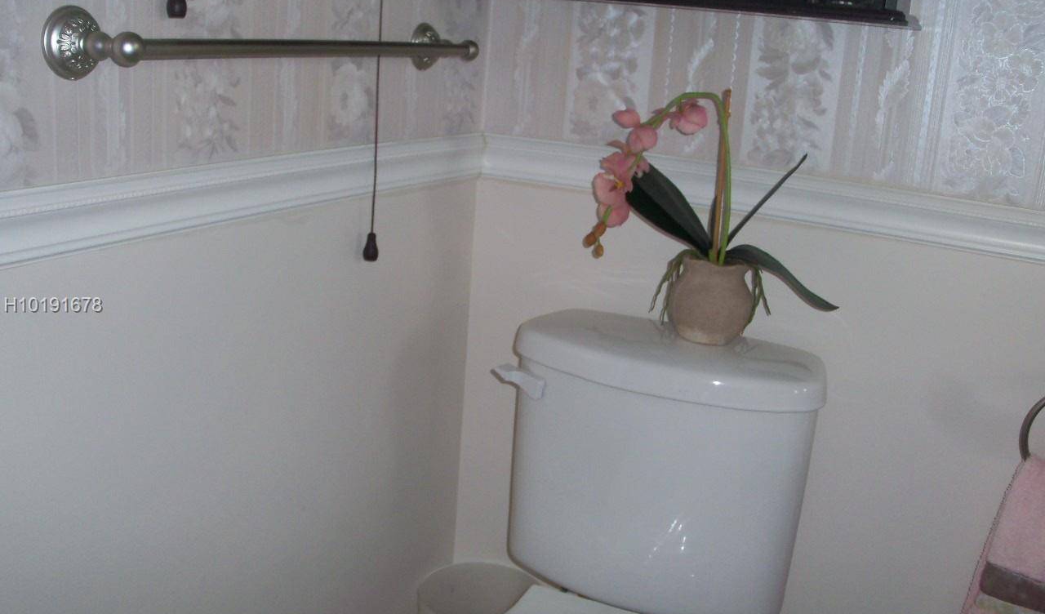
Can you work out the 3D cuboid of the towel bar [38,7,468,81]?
[{"bbox_3d":[-0.239,-0.298,1.218,0.088,0.066,0.667,12,17,26],"label":"towel bar"}]

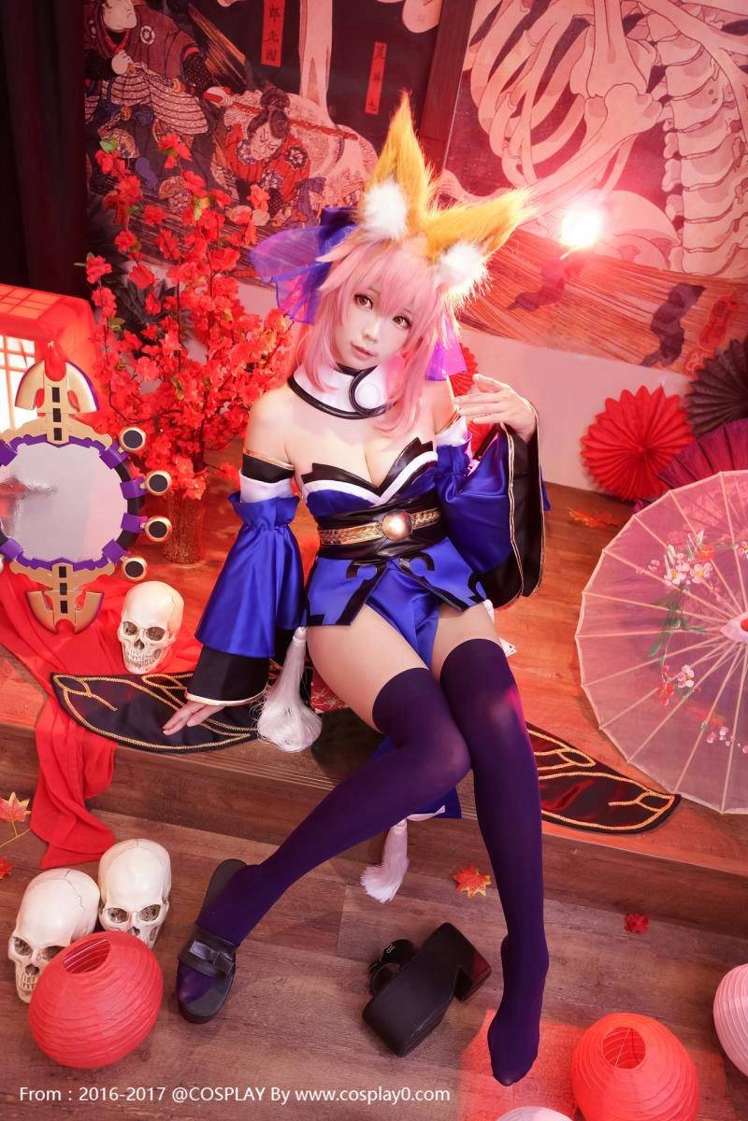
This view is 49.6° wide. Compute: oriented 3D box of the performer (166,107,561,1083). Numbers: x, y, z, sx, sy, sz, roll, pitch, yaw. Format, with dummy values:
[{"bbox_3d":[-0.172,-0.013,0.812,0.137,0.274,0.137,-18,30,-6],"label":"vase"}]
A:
[{"bbox_3d":[0.026,-0.020,1.234,0.700,1.220,0.820,9,27,-2],"label":"performer"}]

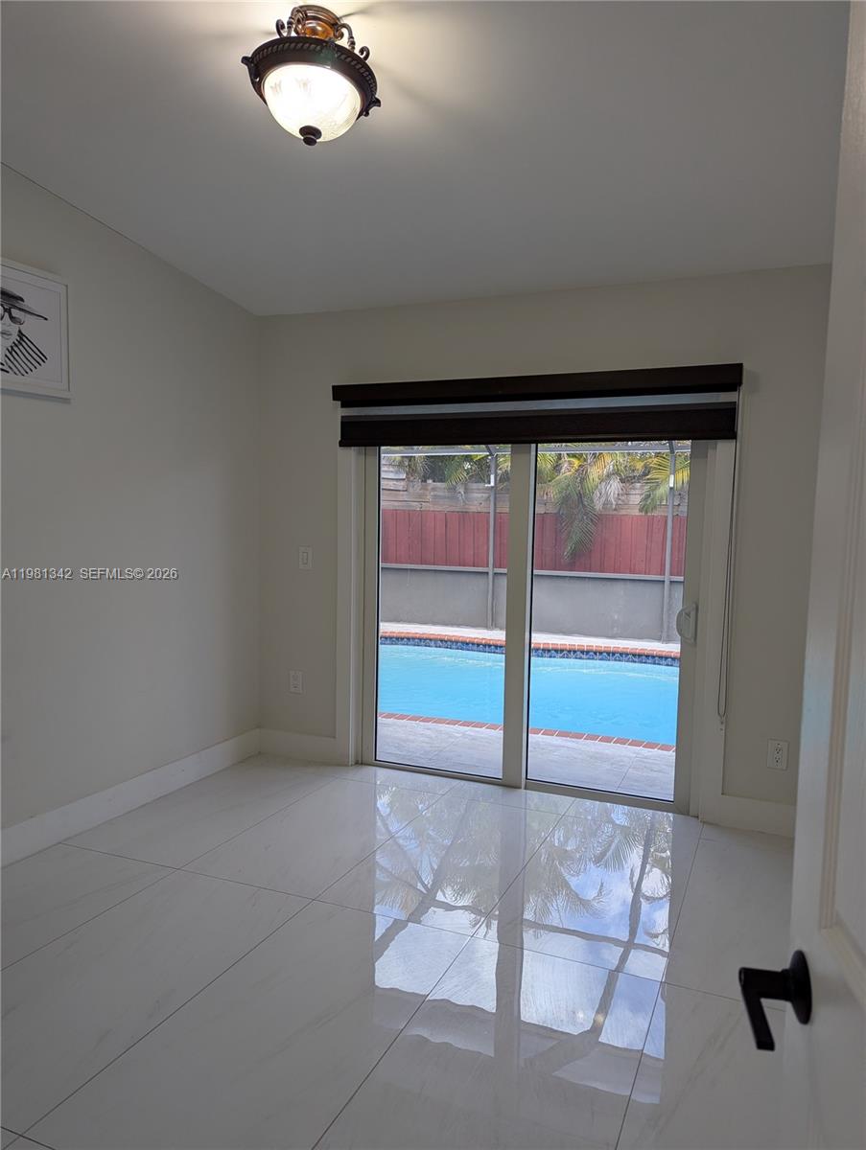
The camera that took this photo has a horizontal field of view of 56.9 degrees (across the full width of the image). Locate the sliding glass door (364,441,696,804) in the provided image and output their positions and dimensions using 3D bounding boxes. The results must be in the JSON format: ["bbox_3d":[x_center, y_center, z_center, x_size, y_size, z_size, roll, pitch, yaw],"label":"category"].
[{"bbox_3d":[0.461,0.129,4.067,1.789,1.930,0.100,3,4,23],"label":"sliding glass door"}]

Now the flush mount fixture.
[{"bbox_3d":[-0.312,-1.302,2.103,0.355,0.325,0.355,3,-2,0],"label":"flush mount fixture"}]

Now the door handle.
[{"bbox_3d":[0.324,0.399,0.747,0.063,0.066,0.127,2,4,11],"label":"door handle"}]

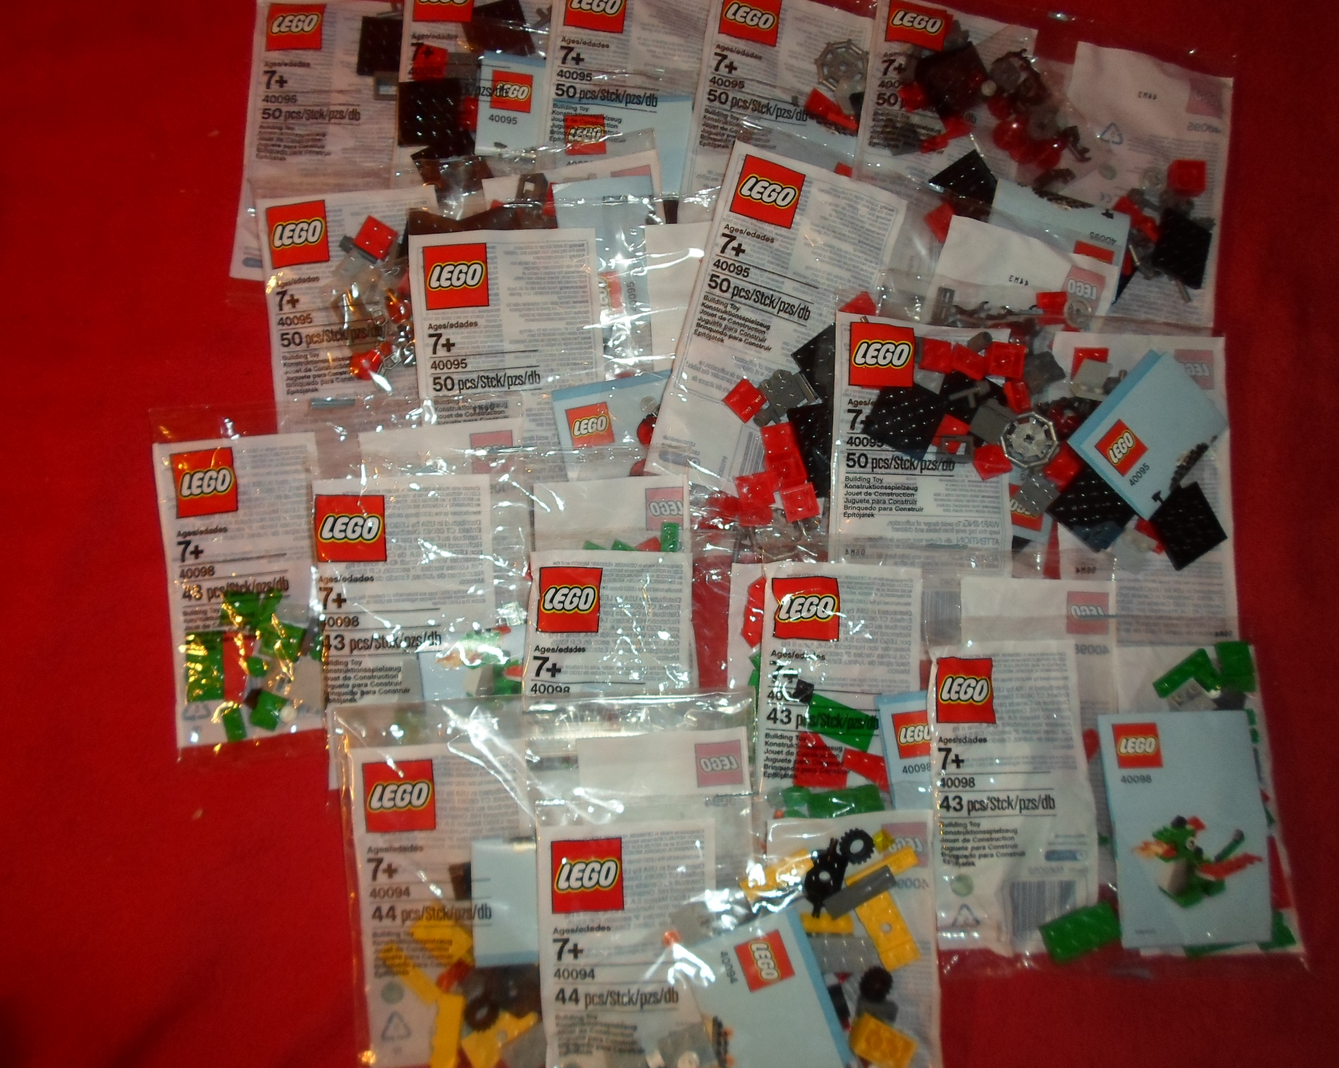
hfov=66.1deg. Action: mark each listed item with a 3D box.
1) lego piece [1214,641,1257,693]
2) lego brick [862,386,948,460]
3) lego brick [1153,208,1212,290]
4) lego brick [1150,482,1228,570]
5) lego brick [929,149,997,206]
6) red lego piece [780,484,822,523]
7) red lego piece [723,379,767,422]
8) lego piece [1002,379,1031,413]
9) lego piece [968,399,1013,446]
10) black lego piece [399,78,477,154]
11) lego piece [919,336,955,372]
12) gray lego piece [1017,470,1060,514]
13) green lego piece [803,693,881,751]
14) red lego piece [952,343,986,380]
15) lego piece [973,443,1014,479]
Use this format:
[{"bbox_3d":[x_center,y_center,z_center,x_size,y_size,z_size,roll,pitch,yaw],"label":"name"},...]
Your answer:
[{"bbox_3d":[0.270,0.063,0.490,0.016,0.006,0.024,-3,80,-1],"label":"lego piece"},{"bbox_3d":[0.114,-0.056,0.497,0.032,0.005,0.032,26,87,0],"label":"lego brick"},{"bbox_3d":[0.264,-0.147,0.532,0.032,0.005,0.032,17,78,-15],"label":"lego brick"},{"bbox_3d":[0.254,-0.003,0.507,0.032,0.005,0.032,-33,93,-10],"label":"lego brick"},{"bbox_3d":[0.156,-0.178,0.533,0.032,0.005,0.032,-35,82,-6],"label":"lego brick"},{"bbox_3d":[0.063,-0.014,0.497,0.016,0.005,0.016,-15,79,2],"label":"red lego piece"},{"bbox_3d":[0.037,-0.064,0.499,0.016,0.005,0.016,-43,83,-7],"label":"red lego piece"},{"bbox_3d":[0.170,-0.068,0.502,0.009,0.009,0.016,-12,81,-2],"label":"lego piece"},{"bbox_3d":[0.157,-0.054,0.501,0.016,0.011,0.017,26,81,4],"label":"lego piece"},{"bbox_3d":[-0.121,-0.214,0.524,0.033,0.005,0.033,-3,80,-1],"label":"black lego piece"},{"bbox_3d":[0.132,-0.088,0.506,0.016,0.009,0.016,12,80,2],"label":"lego piece"},{"bbox_3d":[0.176,-0.019,0.493,0.016,0.005,0.016,44,82,6],"label":"gray lego piece"},{"bbox_3d":[0.078,0.087,0.474,0.032,0.005,0.016,21,81,3],"label":"green lego piece"},{"bbox_3d":[0.142,-0.082,0.488,0.016,0.011,0.008,28,81,5],"label":"red lego piece"},{"bbox_3d":[0.154,-0.035,0.494,0.016,0.009,0.016,-23,81,-5],"label":"lego piece"}]

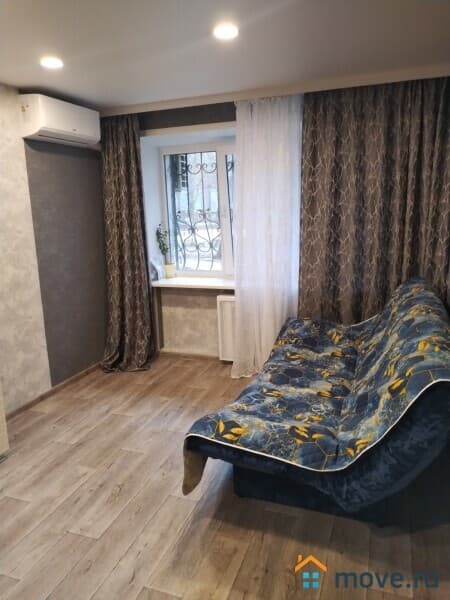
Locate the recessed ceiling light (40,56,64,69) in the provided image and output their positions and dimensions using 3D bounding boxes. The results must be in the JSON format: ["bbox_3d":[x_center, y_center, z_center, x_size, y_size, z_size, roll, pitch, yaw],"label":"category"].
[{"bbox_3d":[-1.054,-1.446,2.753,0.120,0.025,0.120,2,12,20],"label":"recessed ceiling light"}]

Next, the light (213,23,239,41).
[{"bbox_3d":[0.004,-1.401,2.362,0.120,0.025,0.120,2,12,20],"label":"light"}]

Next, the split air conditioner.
[{"bbox_3d":[-1.289,-1.417,3.617,0.200,0.296,0.705,2,12,20],"label":"split air conditioner"}]

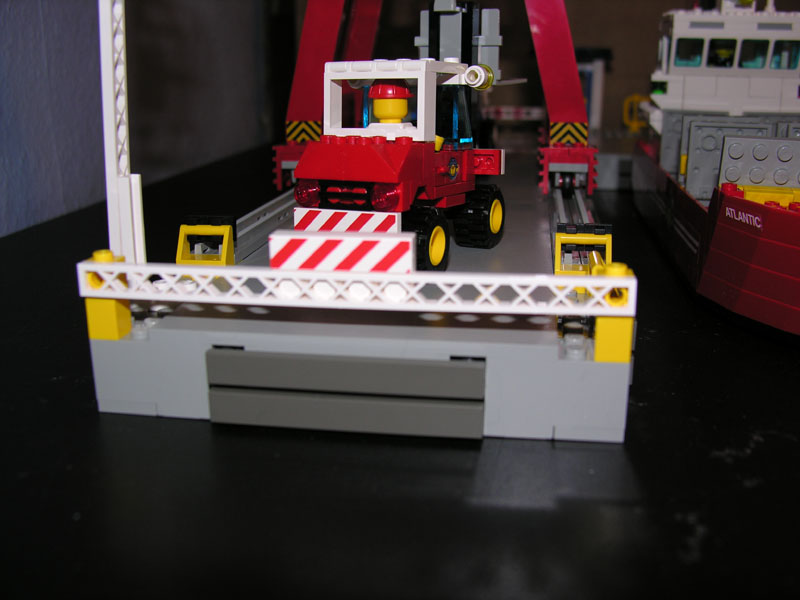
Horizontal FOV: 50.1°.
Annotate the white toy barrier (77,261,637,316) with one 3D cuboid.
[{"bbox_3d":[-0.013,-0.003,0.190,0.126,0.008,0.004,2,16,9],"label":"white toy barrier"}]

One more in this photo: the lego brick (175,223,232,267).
[{"bbox_3d":[-0.059,-0.014,0.257,0.016,0.016,0.010,2,16,9],"label":"lego brick"}]

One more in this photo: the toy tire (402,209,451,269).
[{"bbox_3d":[0.005,-0.016,0.242,0.012,0.021,0.021,7,17,24],"label":"toy tire"}]

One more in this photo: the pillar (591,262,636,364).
[{"bbox_3d":[0.047,0.003,0.188,0.008,0.021,0.008,2,16,9],"label":"pillar"}]

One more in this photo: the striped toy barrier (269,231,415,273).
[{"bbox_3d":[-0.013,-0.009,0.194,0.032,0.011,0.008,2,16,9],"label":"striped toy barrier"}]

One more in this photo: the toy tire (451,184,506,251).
[{"bbox_3d":[0.027,-0.028,0.287,0.012,0.021,0.021,7,17,24],"label":"toy tire"}]

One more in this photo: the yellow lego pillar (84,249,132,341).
[{"bbox_3d":[-0.070,-0.001,0.206,0.008,0.021,0.008,2,16,9],"label":"yellow lego pillar"}]

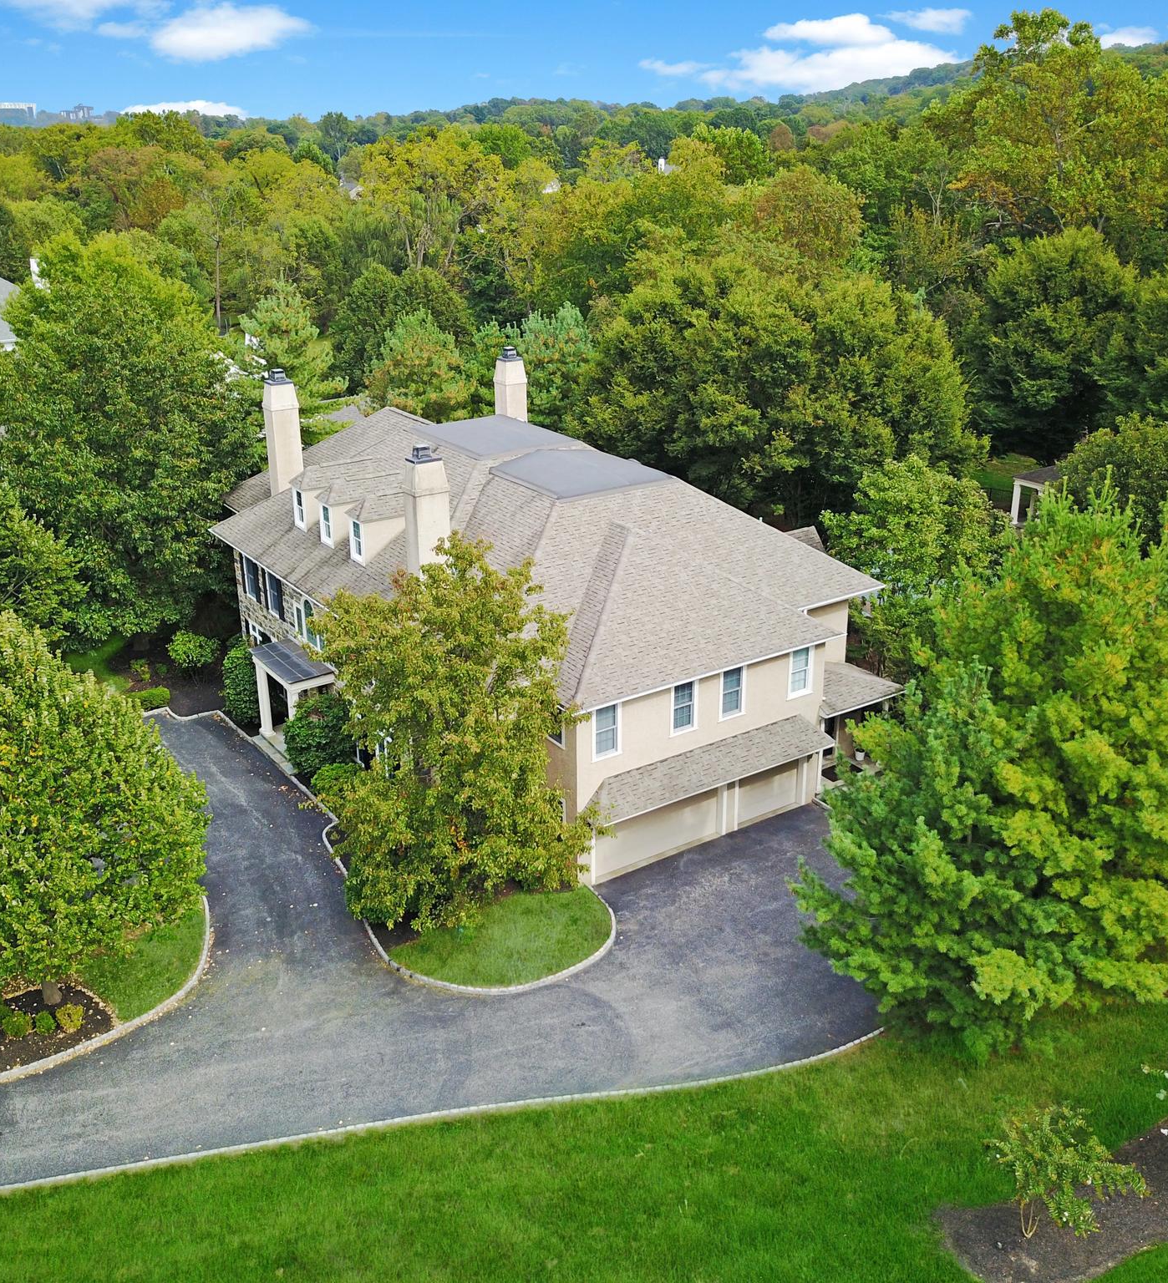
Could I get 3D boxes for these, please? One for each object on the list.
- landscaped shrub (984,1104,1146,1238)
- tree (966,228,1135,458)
[{"bbox_3d":[9.653,11.115,26.167,3.040,2.690,2.940,0,22,0],"label":"landscaped shrub"},{"bbox_3d":[32.457,-20.688,90.128,11.085,15.873,11.085,0,22,0],"label":"tree"}]

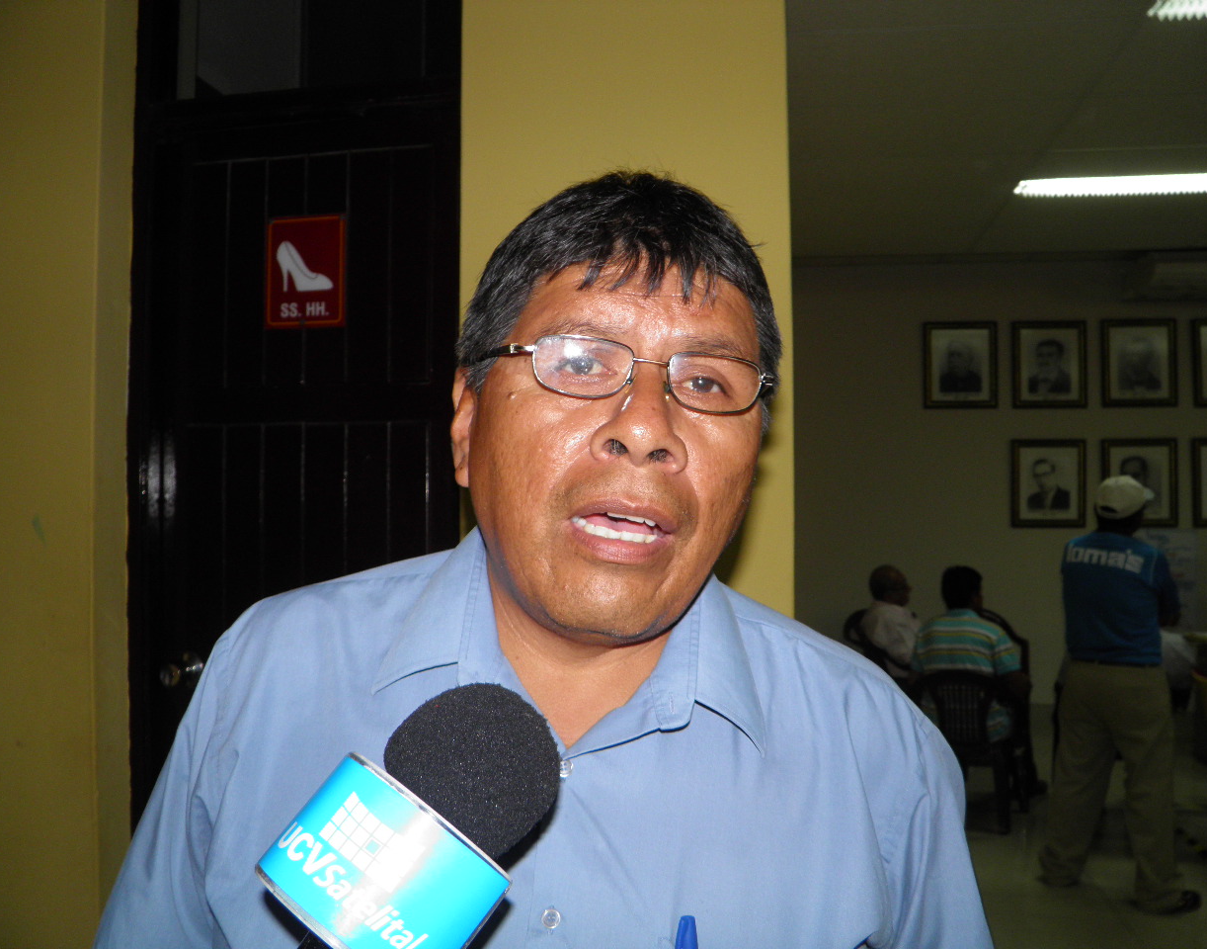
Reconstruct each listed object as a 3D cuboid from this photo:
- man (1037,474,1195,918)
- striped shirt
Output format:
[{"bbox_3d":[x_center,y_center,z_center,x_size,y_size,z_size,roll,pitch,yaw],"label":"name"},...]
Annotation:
[{"bbox_3d":[2.030,0.847,4.030,0.440,1.670,0.560,1,-1,-42],"label":"man"},{"bbox_3d":[1.765,0.970,4.960,0.460,0.630,0.300,-1,-1,33],"label":"striped shirt"}]

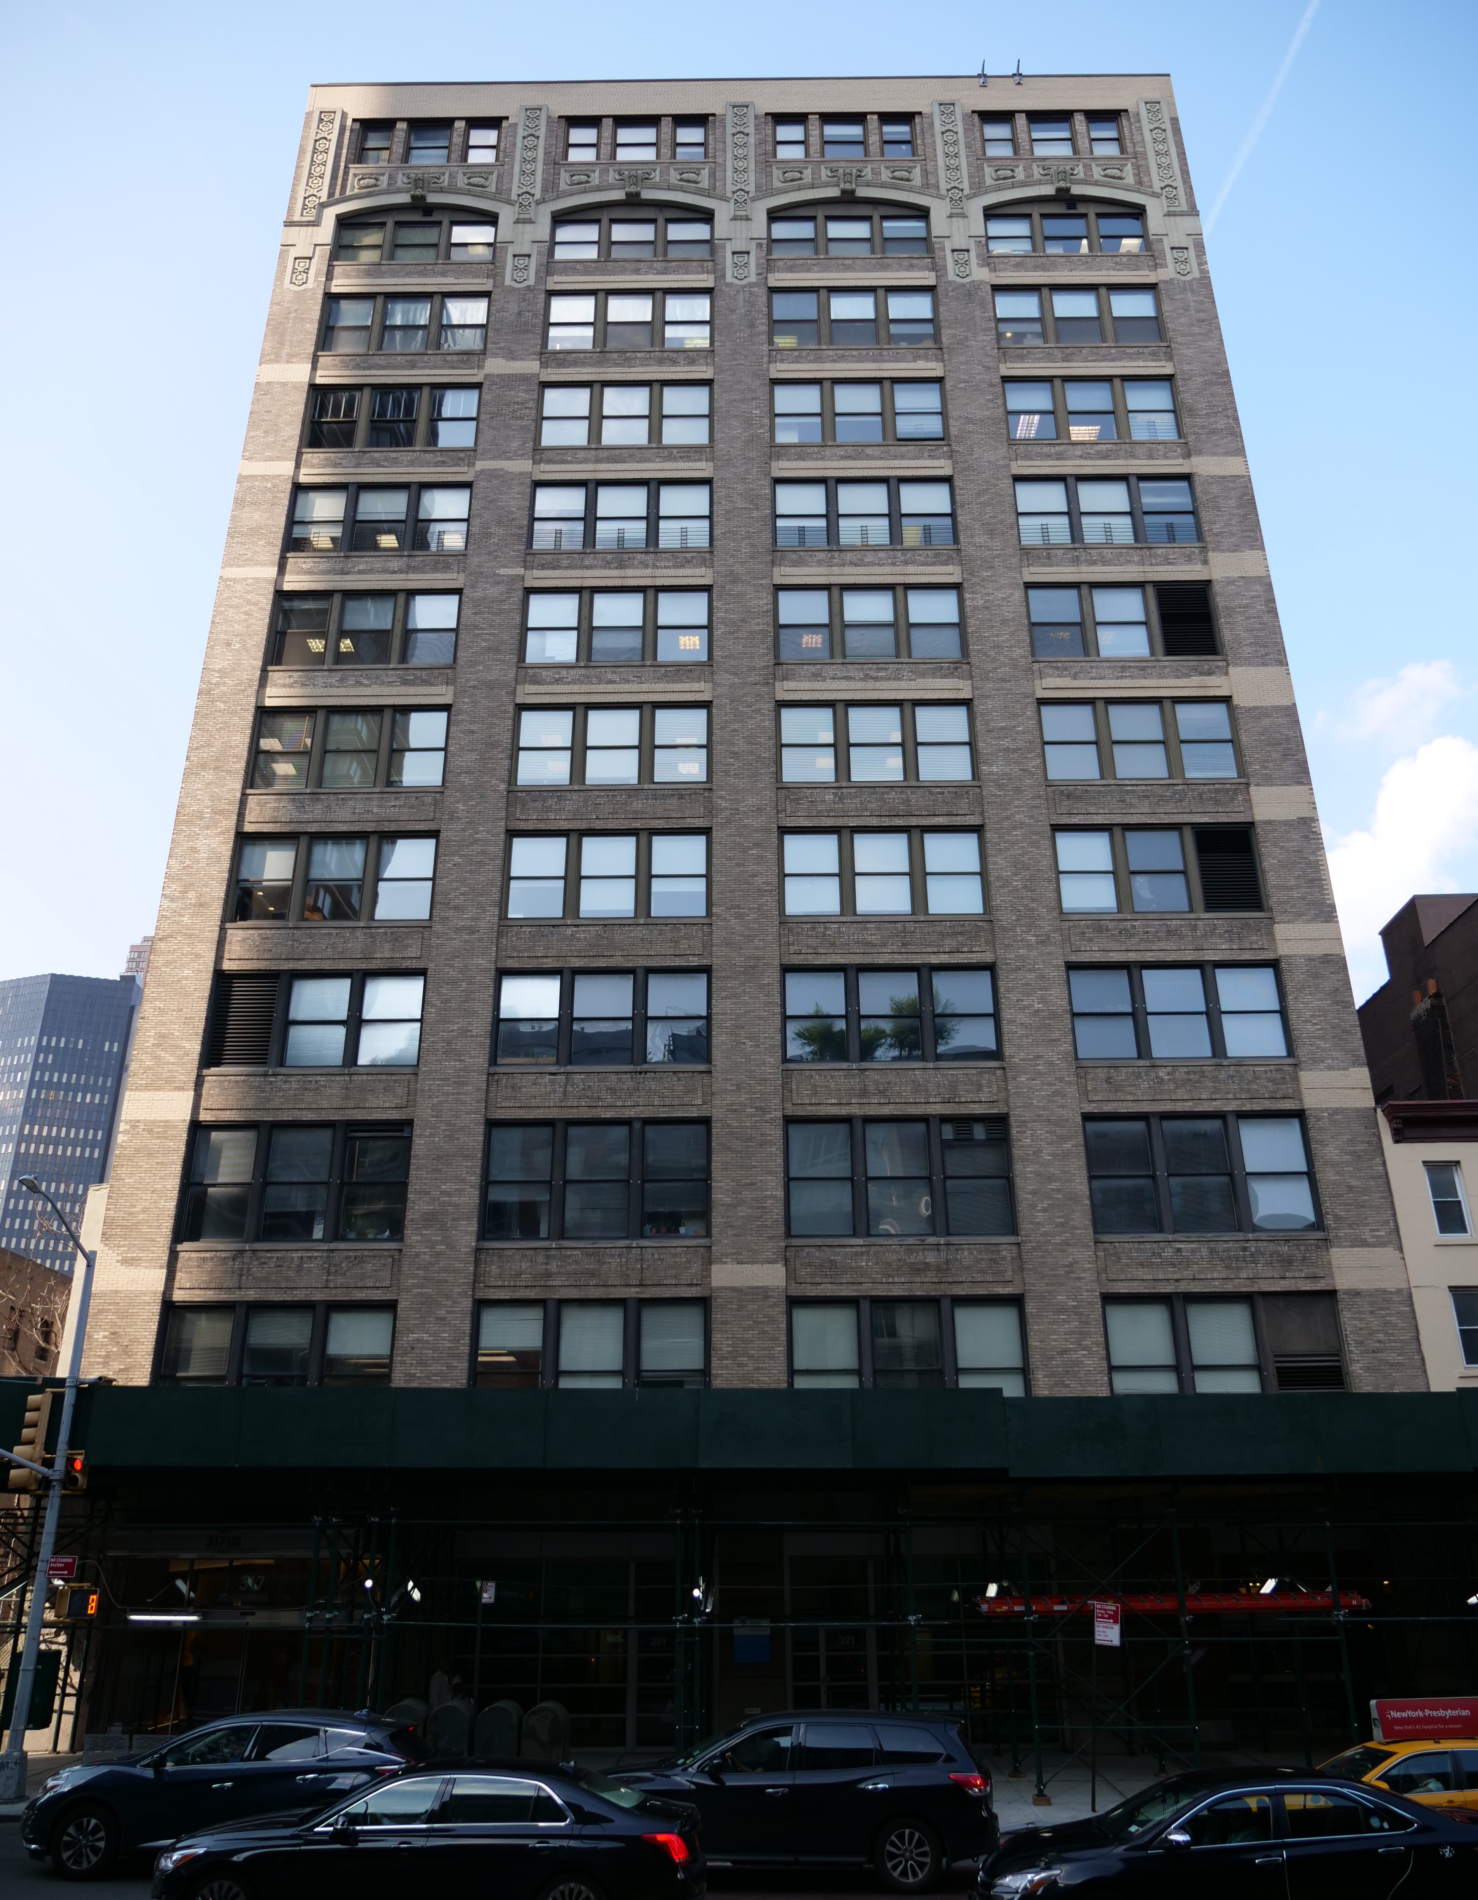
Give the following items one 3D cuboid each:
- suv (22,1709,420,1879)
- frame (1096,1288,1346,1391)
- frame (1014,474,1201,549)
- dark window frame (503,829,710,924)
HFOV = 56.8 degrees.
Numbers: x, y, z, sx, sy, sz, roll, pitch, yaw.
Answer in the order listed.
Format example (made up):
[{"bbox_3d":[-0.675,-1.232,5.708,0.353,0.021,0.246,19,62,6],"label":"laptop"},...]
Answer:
[{"bbox_3d":[-6.140,10.323,16.951,4.890,1.690,1.920,-1,-24,0],"label":"suv"},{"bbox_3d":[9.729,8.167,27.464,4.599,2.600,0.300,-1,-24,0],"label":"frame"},{"bbox_3d":[9.783,-11.732,36.474,4.685,2.436,0.220,-1,-24,0],"label":"frame"},{"bbox_3d":[-3.224,-1.837,33.654,5.035,2.540,0.200,0,-24,0],"label":"dark window frame"}]

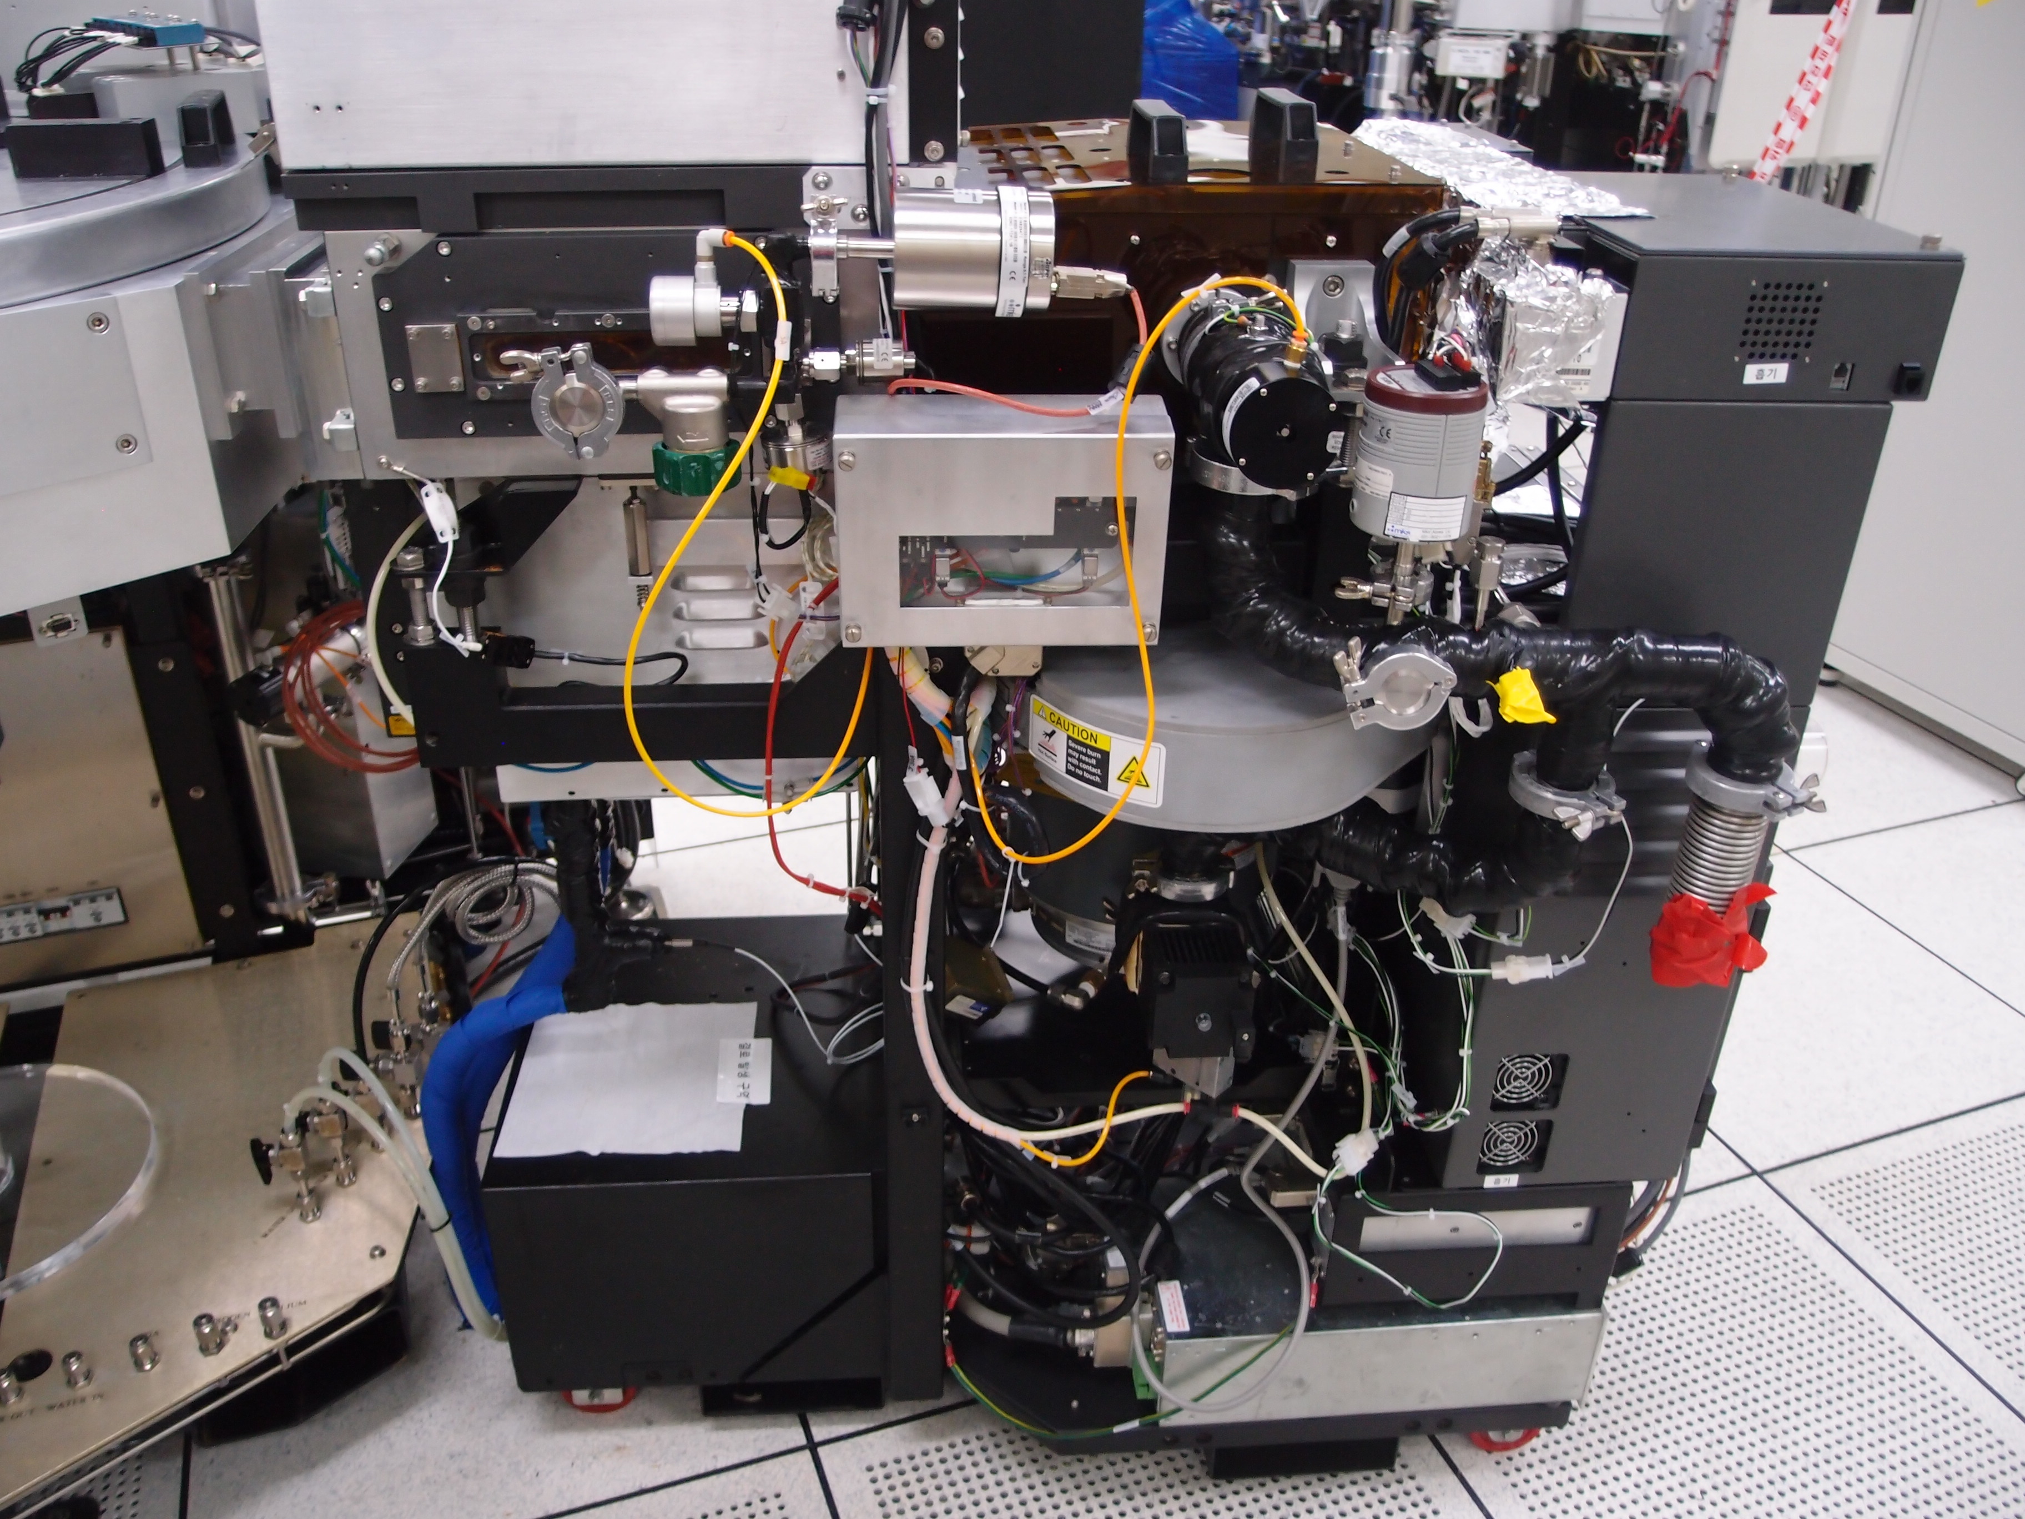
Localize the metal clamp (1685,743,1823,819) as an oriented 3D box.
[{"bbox_3d":[0.525,0.015,1.162,0.080,0.026,0.090,-15,32,-27],"label":"metal clamp"}]

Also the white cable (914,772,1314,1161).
[{"bbox_3d":[0.096,0.197,1.421,0.380,0.385,0.080,-1,29,-4],"label":"white cable"}]

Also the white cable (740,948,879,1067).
[{"bbox_3d":[-0.225,0.255,1.784,0.175,0.040,0.190,-1,29,-4],"label":"white cable"}]

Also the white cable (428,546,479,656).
[{"bbox_3d":[-0.406,-0.116,1.193,0.034,0.080,0.025,-1,29,-4],"label":"white cable"}]

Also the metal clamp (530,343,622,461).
[{"bbox_3d":[-0.289,-0.238,1.092,0.057,0.075,0.022,-1,29,-4],"label":"metal clamp"}]

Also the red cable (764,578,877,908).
[{"bbox_3d":[-0.153,-0.007,1.301,0.085,0.285,0.090,-1,29,-4],"label":"red cable"}]

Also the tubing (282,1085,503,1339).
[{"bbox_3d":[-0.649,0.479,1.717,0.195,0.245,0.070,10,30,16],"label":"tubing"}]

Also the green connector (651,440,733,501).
[{"bbox_3d":[-0.224,-0.203,1.150,0.056,0.027,0.056,-1,29,-4],"label":"green connector"}]

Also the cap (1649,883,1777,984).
[{"bbox_3d":[0.522,0.131,1.225,0.084,0.064,0.066,-1,29,-4],"label":"cap"}]

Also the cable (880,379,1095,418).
[{"bbox_3d":[-0.017,-0.256,1.162,0.146,0.023,0.050,-1,29,-4],"label":"cable"}]

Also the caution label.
[{"bbox_3d":[0.061,-0.005,1.284,0.129,0.054,0.012,21,34,32],"label":"caution label"}]

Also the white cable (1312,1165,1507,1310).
[{"bbox_3d":[0.354,0.433,1.482,0.171,0.143,0.050,-1,29,-4],"label":"white cable"}]

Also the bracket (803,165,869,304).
[{"bbox_3d":[-0.116,-0.344,1.076,0.043,0.090,0.050,-1,29,-4],"label":"bracket"}]

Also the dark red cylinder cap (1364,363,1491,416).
[{"bbox_3d":[0.292,-0.260,1.153,0.087,0.015,0.087,1,28,-1],"label":"dark red cylinder cap"}]

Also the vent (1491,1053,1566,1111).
[{"bbox_3d":[0.443,0.275,1.413,0.061,0.062,0.015,-1,29,-4],"label":"vent"}]

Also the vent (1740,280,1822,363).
[{"bbox_3d":[0.517,-0.296,1.105,0.052,0.052,0.010,-1,29,-4],"label":"vent"}]

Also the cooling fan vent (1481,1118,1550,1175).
[{"bbox_3d":[0.441,0.335,1.447,0.061,0.061,0.015,-1,29,-4],"label":"cooling fan vent"}]

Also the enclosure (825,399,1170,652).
[{"bbox_3d":[-0.009,-0.170,1.167,0.226,0.153,0.095,-1,29,-4],"label":"enclosure"}]

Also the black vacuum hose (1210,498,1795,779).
[{"bbox_3d":[0.361,-0.084,1.188,0.420,0.175,0.175,-1,29,-4],"label":"black vacuum hose"}]

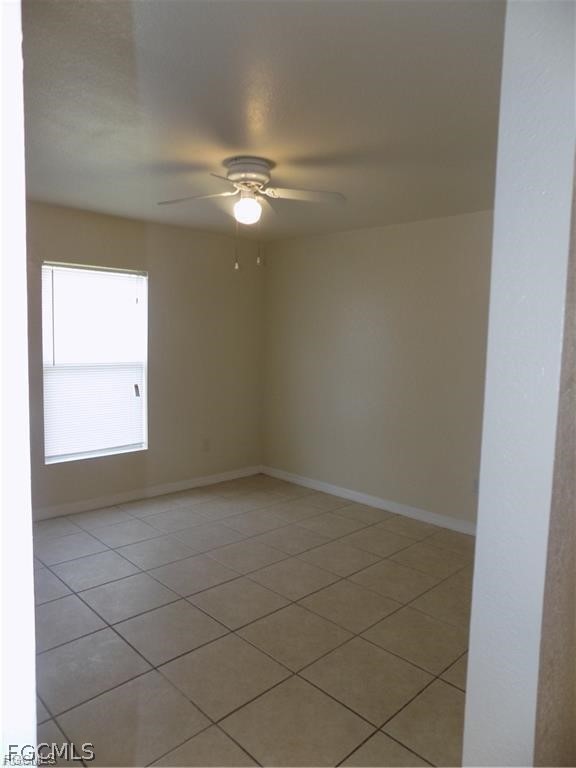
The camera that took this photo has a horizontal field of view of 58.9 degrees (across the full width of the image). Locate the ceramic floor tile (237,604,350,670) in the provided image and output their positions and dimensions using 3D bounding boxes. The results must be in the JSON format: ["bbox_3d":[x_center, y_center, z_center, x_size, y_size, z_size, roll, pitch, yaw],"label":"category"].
[{"bbox_3d":[0.033,1.272,2.593,0.440,0.012,0.440,-3,7,-44],"label":"ceramic floor tile"}]

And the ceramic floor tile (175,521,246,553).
[{"bbox_3d":[-0.580,1.144,3.828,0.436,0.010,0.436,-3,7,-45],"label":"ceramic floor tile"}]

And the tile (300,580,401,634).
[{"bbox_3d":[0.346,1.244,2.881,0.436,0.010,0.436,7,7,45],"label":"tile"}]

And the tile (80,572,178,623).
[{"bbox_3d":[-0.911,1.221,2.923,0.440,0.012,0.440,-3,7,-44],"label":"tile"}]

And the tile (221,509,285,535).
[{"bbox_3d":[-0.283,1.136,4.167,0.440,0.012,0.440,-3,7,-44],"label":"tile"}]

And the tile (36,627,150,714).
[{"bbox_3d":[-0.900,1.265,2.272,0.436,0.010,0.436,-3,7,-45],"label":"tile"}]

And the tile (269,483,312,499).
[{"bbox_3d":[0.031,1.068,5.103,0.440,0.012,0.440,-3,7,-44],"label":"tile"}]

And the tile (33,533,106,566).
[{"bbox_3d":[-1.520,1.128,3.494,0.436,0.010,0.436,7,7,45],"label":"tile"}]

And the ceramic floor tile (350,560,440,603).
[{"bbox_3d":[0.657,1.230,3.192,0.436,0.010,0.436,7,7,45],"label":"ceramic floor tile"}]

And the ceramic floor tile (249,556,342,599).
[{"bbox_3d":[0.035,1.208,3.189,0.436,0.010,0.436,7,7,45],"label":"ceramic floor tile"}]

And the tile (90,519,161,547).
[{"bbox_3d":[-1.209,1.113,3.805,0.436,0.010,0.436,7,7,45],"label":"tile"}]

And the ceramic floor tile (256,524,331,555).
[{"bbox_3d":[0.035,1.157,3.810,0.436,0.010,0.436,7,7,45],"label":"ceramic floor tile"}]

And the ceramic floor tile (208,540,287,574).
[{"bbox_3d":[-0.282,1.187,3.540,0.440,0.012,0.440,-3,7,-44],"label":"ceramic floor tile"}]

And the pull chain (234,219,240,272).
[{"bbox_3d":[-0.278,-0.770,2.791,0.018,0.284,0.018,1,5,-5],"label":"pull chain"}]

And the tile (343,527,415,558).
[{"bbox_3d":[0.669,1.181,3.825,0.436,0.010,0.436,-3,7,-45],"label":"tile"}]

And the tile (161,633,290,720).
[{"bbox_3d":[-0.275,1.283,2.270,0.436,0.010,0.436,-3,7,-45],"label":"tile"}]

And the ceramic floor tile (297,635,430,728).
[{"bbox_3d":[0.348,1.306,2.274,0.440,0.012,0.440,-3,7,-44],"label":"ceramic floor tile"}]

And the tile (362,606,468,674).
[{"bbox_3d":[0.662,1.289,2.583,0.440,0.012,0.440,-3,7,-44],"label":"tile"}]

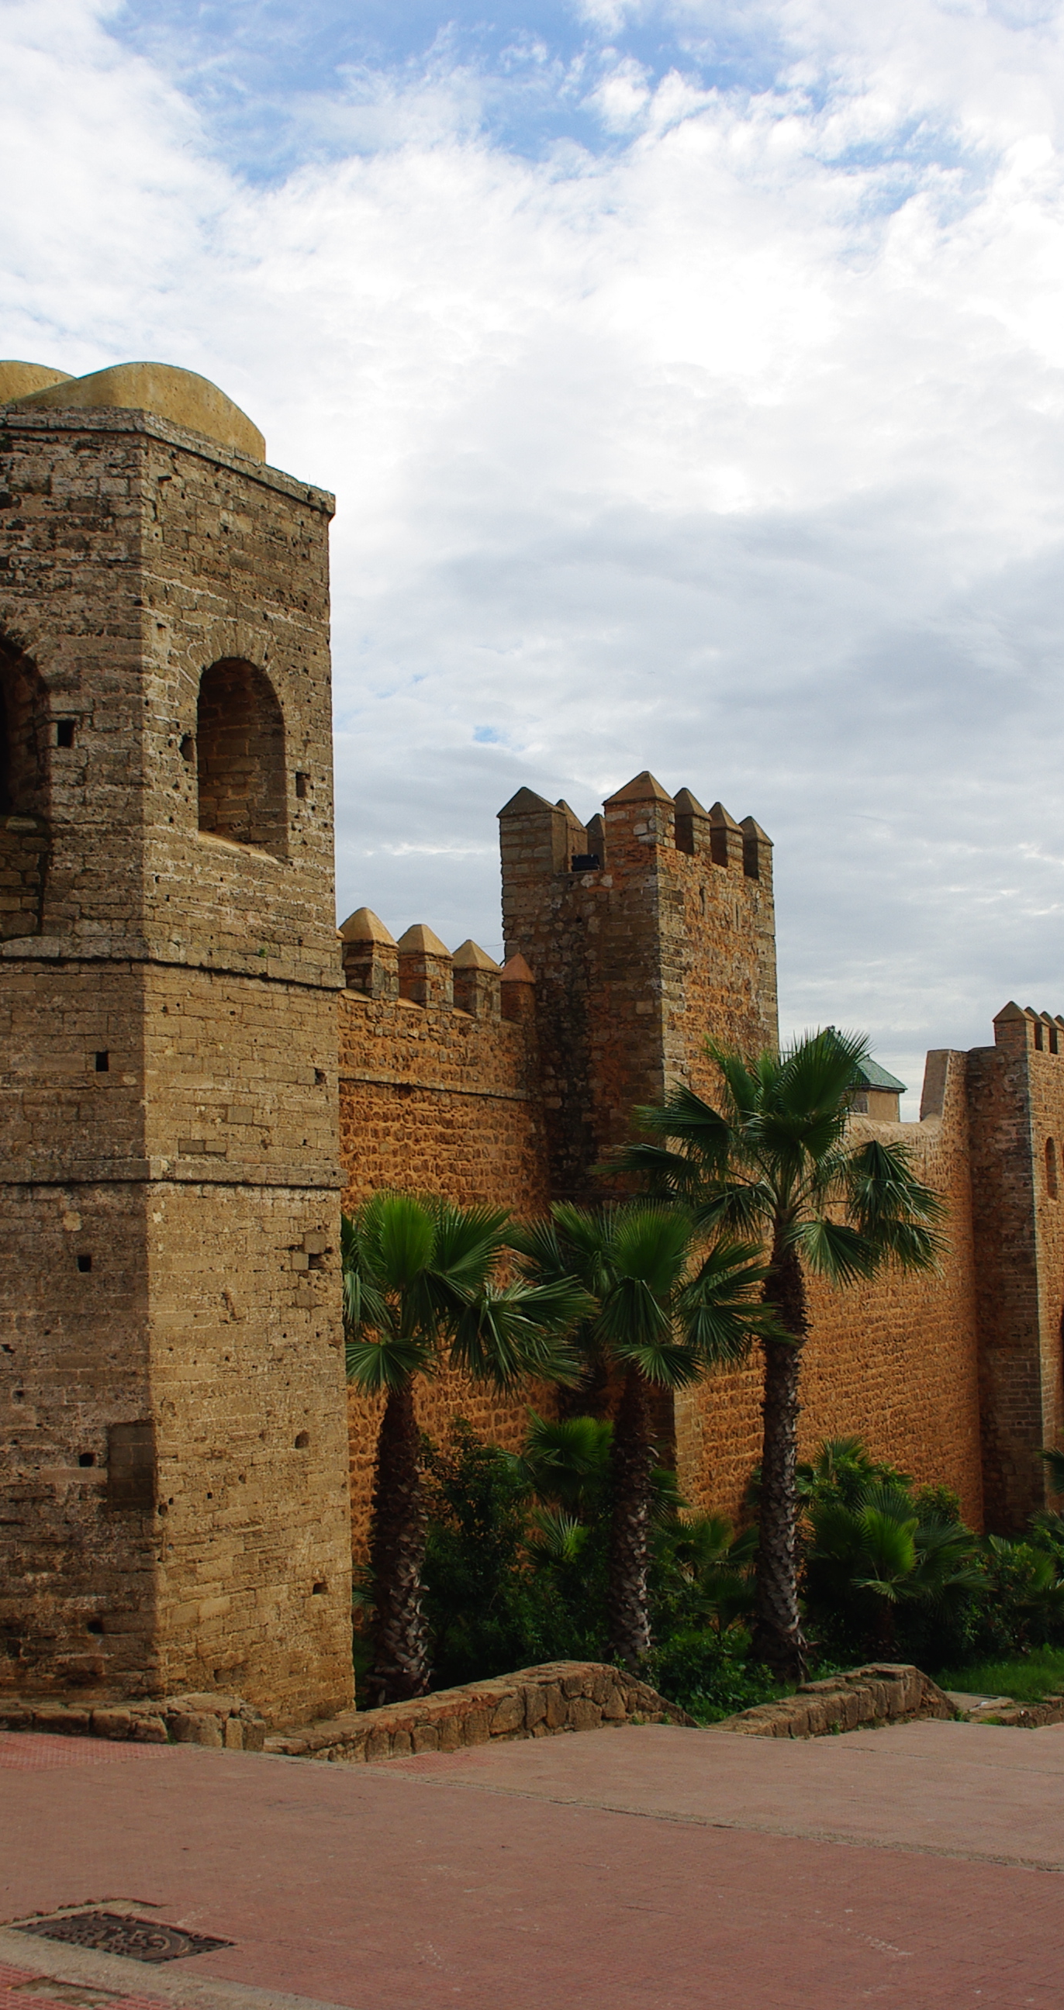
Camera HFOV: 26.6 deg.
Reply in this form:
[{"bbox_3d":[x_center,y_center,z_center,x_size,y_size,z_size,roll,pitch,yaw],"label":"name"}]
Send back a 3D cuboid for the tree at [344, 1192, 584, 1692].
[{"bbox_3d":[-1.192,4.175,21.422,3.343,4.816,3.343,-1,-5,0],"label":"tree"}]

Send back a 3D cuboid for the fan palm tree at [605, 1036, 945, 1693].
[{"bbox_3d":[2.823,3.991,25.718,3.860,7.260,3.860,-2,-5,0],"label":"fan palm tree"}]

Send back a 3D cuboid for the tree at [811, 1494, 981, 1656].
[{"bbox_3d":[4.193,6.593,26.088,2.063,1.916,2.063,-1,-5,0],"label":"tree"}]

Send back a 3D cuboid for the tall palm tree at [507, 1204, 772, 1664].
[{"bbox_3d":[1.179,4.672,24.388,2.940,4.900,2.940,-2,-5,0],"label":"tall palm tree"}]

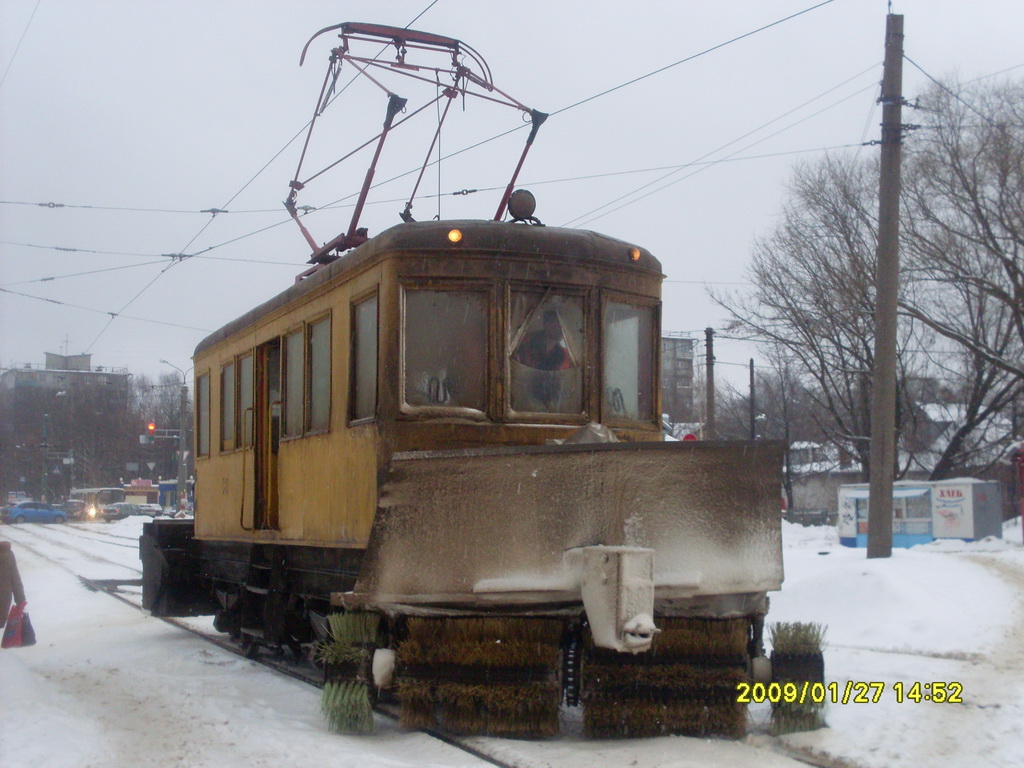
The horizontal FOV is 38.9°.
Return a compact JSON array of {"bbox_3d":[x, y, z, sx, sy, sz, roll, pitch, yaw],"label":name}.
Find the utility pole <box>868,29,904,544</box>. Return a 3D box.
[{"bbox_3d":[6.138,-1.677,23.700,0.380,9.010,0.380,2,-5,14],"label":"utility pole"}]

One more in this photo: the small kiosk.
[{"bbox_3d":[15.985,5.151,57.000,5.800,2.600,2.500,-5,-7,41],"label":"small kiosk"}]

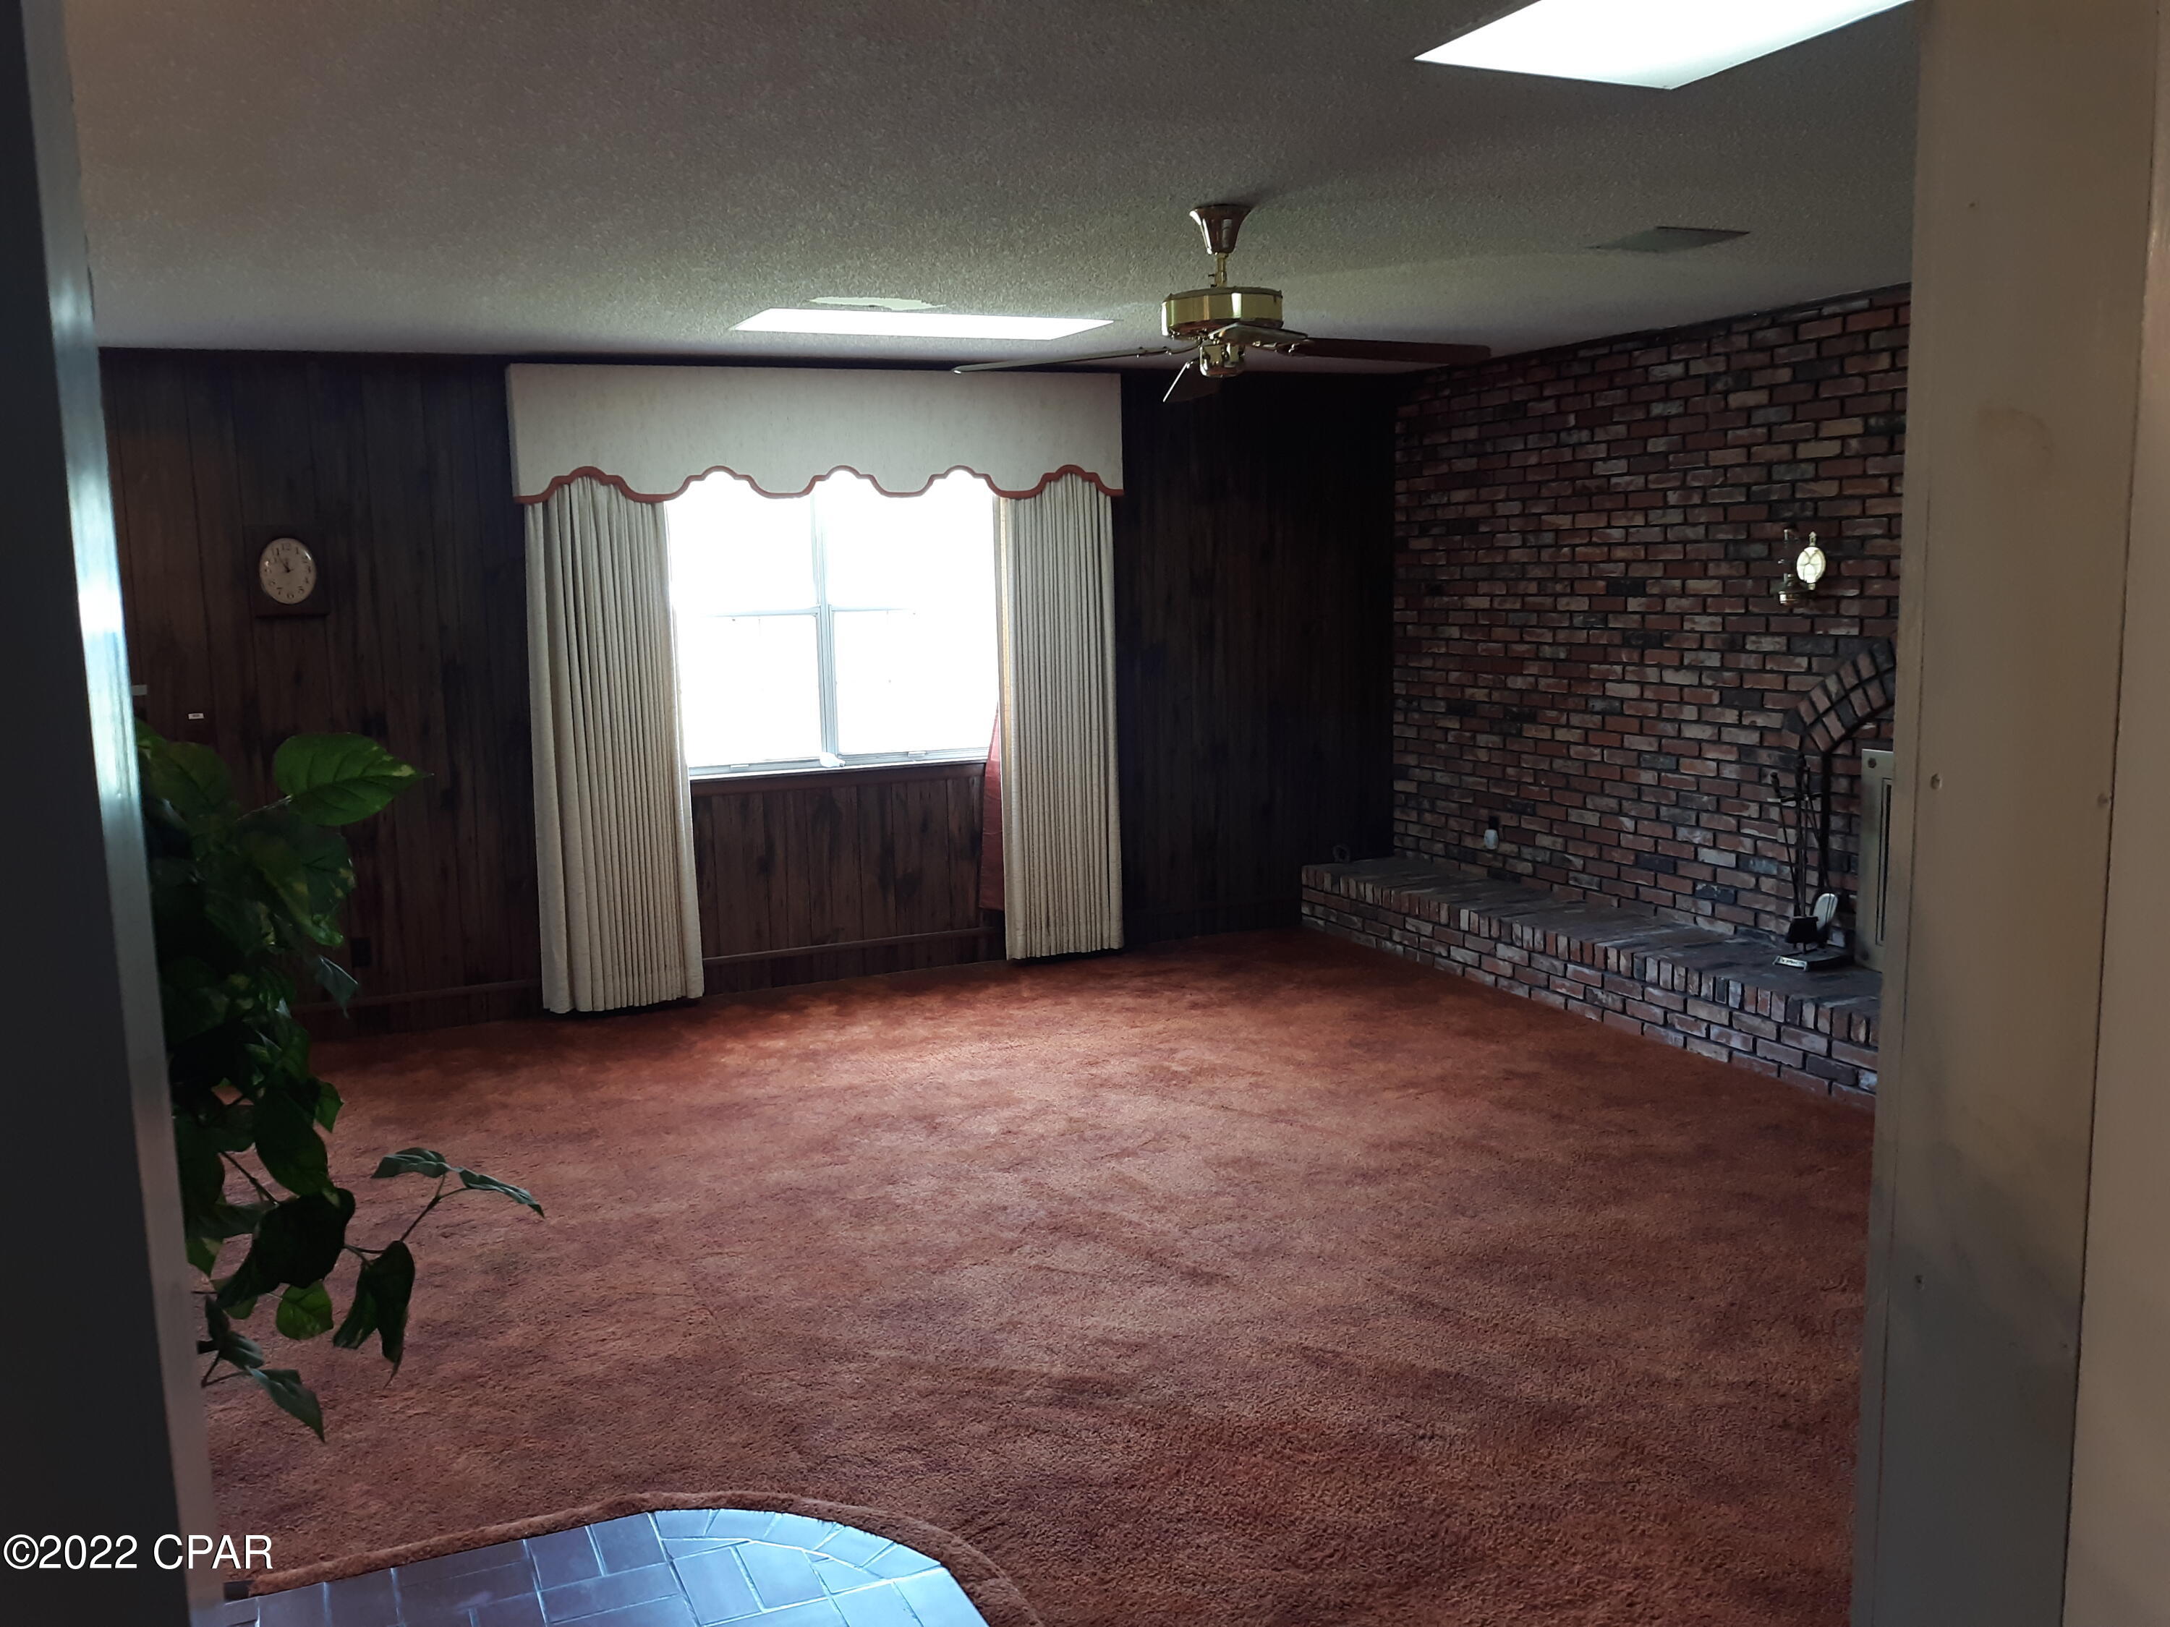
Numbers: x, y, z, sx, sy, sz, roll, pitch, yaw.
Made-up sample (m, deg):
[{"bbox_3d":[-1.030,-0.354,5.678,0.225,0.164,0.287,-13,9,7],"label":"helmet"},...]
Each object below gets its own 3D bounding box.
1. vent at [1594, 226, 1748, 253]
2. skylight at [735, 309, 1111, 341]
[{"bbox_3d":[1.571,-1.552,4.769,0.305,0.030,0.305,-5,9,-24],"label":"vent"},{"bbox_3d":[-0.566,-1.710,6.101,1.200,0.060,0.525,-5,9,-24],"label":"skylight"}]

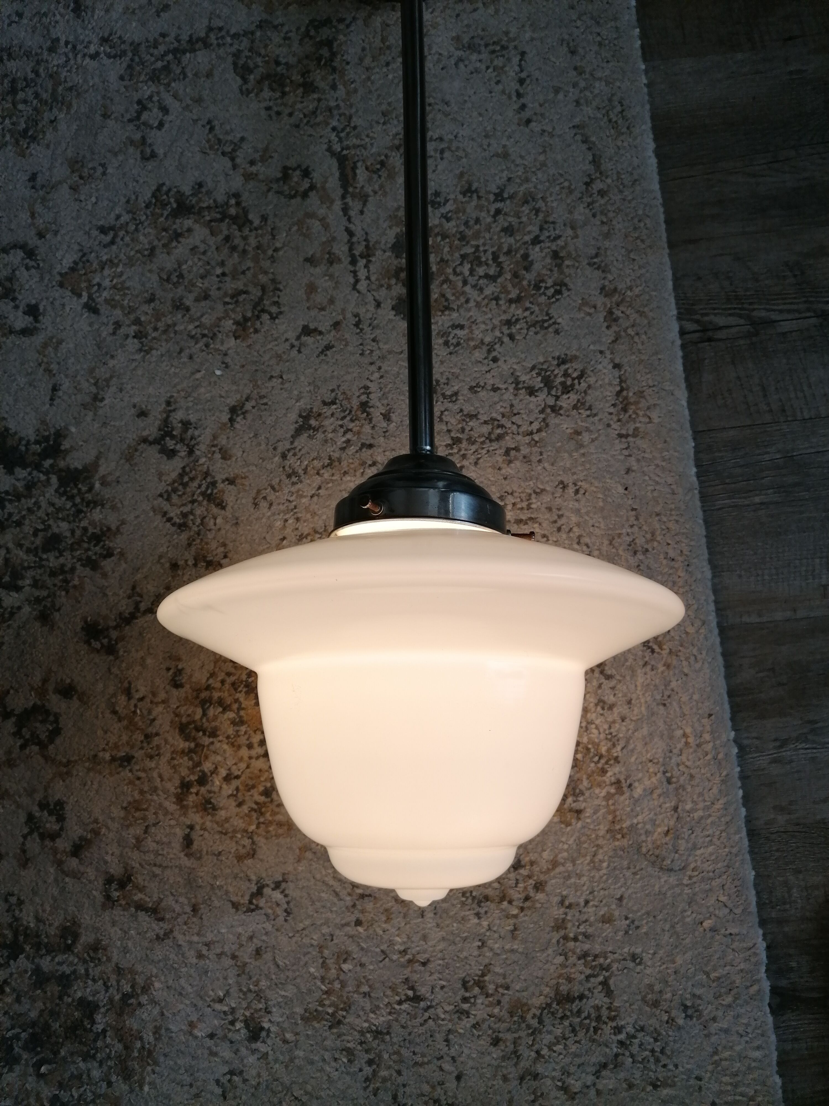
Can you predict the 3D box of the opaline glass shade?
[{"bbox_3d":[0.004,0.090,0.509,0.305,0.305,0.222,0,76,0],"label":"opaline glass shade"}]

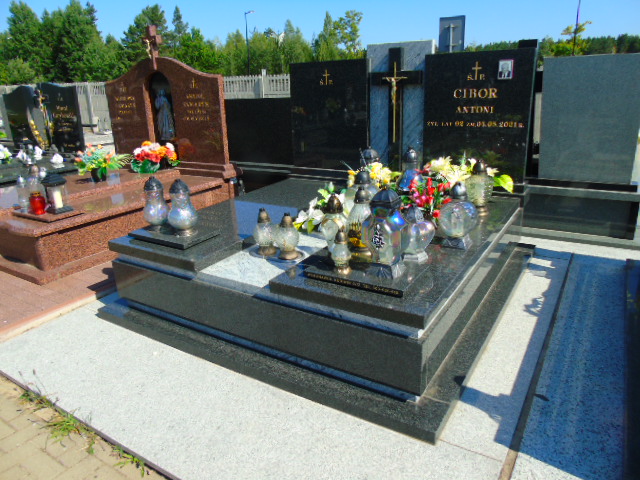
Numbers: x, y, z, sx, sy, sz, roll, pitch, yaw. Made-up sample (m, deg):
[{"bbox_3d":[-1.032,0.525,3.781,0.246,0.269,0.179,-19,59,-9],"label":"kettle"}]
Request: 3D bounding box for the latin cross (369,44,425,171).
[{"bbox_3d":[0.640,-1.067,3.881,0.475,1.012,0.075,9,21,31],"label":"latin cross"}]

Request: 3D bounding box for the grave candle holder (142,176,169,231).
[{"bbox_3d":[-1.000,-0.224,2.806,0.160,0.312,0.160,9,22,31],"label":"grave candle holder"}]

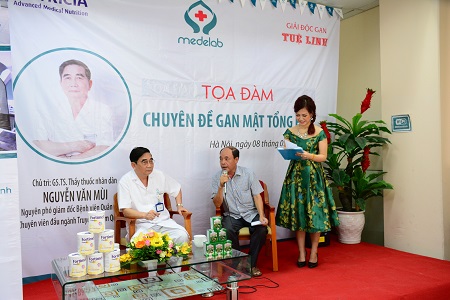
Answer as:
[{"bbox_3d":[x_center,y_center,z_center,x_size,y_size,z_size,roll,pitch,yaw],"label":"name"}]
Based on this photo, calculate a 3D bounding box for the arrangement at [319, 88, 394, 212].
[{"bbox_3d":[1.565,0.003,5.140,0.860,1.460,0.800,-1,0,17],"label":"arrangement"}]

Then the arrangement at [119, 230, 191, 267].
[{"bbox_3d":[-0.478,0.656,2.898,0.480,0.205,0.280,-1,0,-26],"label":"arrangement"}]

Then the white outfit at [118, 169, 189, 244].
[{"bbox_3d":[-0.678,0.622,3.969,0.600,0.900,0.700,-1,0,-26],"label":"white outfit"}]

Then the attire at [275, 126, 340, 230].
[{"bbox_3d":[0.856,0.284,4.309,0.640,1.000,0.560,-1,0,14],"label":"attire"}]

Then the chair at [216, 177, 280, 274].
[{"bbox_3d":[0.214,0.757,4.428,0.580,0.860,0.620,-1,0,0],"label":"chair"}]

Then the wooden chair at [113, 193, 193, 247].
[{"bbox_3d":[-0.701,0.773,4.058,0.580,0.860,0.620,-1,0,-28],"label":"wooden chair"}]

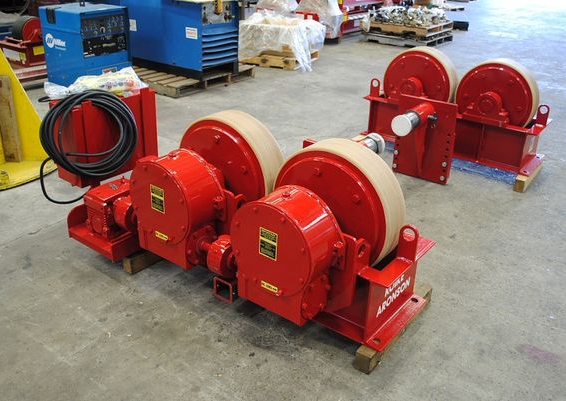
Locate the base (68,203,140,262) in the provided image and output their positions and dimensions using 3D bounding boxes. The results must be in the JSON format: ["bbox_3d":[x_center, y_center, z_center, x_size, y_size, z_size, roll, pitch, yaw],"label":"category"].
[{"bbox_3d":[-0.973,0.140,3.158,0.408,0.180,0.328,20,30,32],"label":"base"}]

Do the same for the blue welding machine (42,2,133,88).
[{"bbox_3d":[-2.055,-1.561,5.909,0.600,0.988,0.620,18,29,29],"label":"blue welding machine"}]

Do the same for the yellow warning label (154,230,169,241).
[{"bbox_3d":[-0.575,0.168,2.596,0.087,0.019,0.003,20,30,32],"label":"yellow warning label"}]

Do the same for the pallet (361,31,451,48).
[{"bbox_3d":[2.456,-3.199,10.770,1.223,0.131,1.184,18,30,30],"label":"pallet"}]

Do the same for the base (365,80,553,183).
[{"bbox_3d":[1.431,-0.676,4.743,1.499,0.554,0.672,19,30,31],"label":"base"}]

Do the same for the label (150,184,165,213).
[{"bbox_3d":[-0.574,-0.006,2.520,0.090,0.117,0.003,20,30,32],"label":"label"}]

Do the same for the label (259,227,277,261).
[{"bbox_3d":[-0.060,0.172,2.171,0.087,0.119,0.003,20,30,32],"label":"label"}]

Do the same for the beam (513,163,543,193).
[{"bbox_3d":[2.007,-0.218,4.474,0.084,0.084,0.647,19,30,31],"label":"beam"}]

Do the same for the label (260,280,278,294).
[{"bbox_3d":[-0.059,0.356,2.251,0.089,0.022,0.003,20,30,32],"label":"label"}]

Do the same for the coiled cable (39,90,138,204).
[{"bbox_3d":[-1.055,-0.293,2.984,0.490,0.580,0.130,-17,31,-34],"label":"coiled cable"}]

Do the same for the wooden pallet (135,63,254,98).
[{"bbox_3d":[-1.436,-1.689,7.232,1.512,0.136,1.480,18,29,30],"label":"wooden pallet"}]

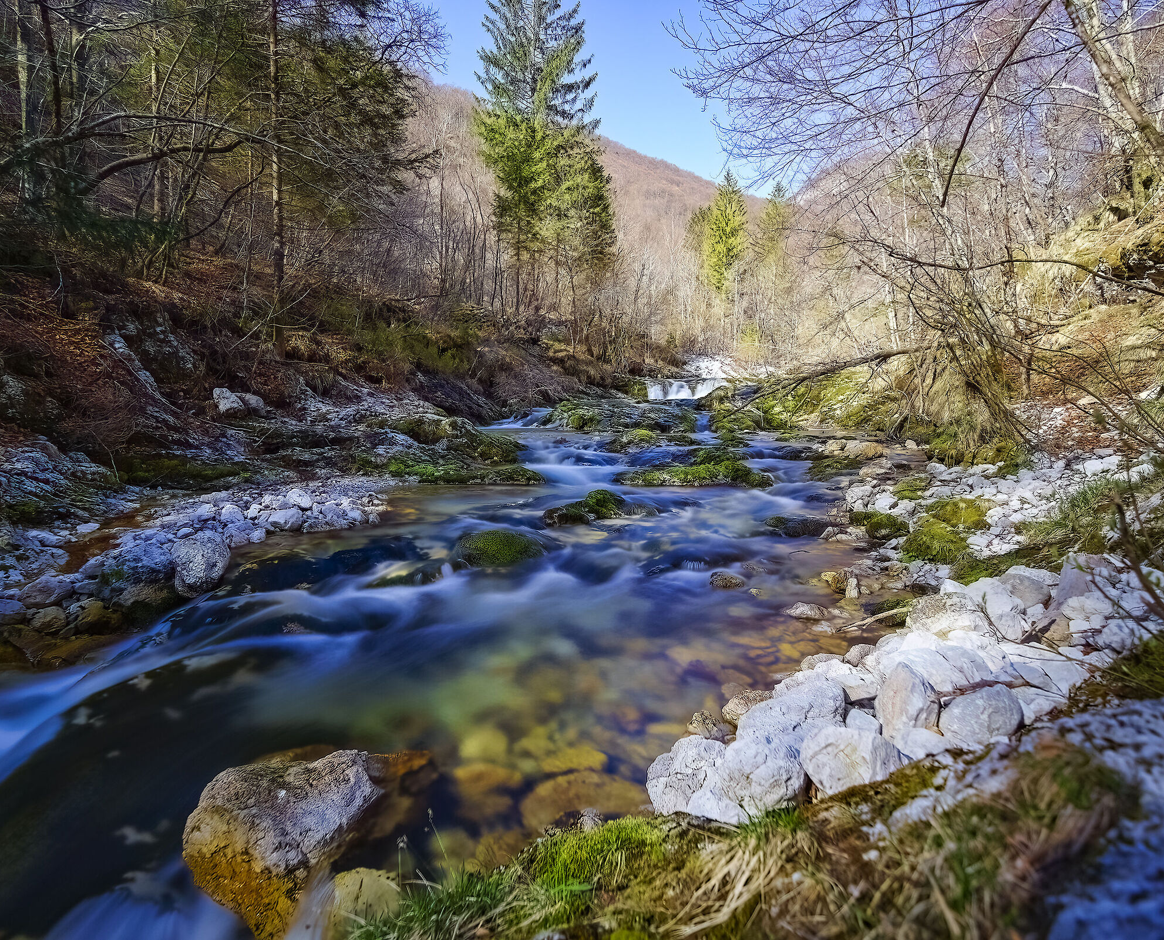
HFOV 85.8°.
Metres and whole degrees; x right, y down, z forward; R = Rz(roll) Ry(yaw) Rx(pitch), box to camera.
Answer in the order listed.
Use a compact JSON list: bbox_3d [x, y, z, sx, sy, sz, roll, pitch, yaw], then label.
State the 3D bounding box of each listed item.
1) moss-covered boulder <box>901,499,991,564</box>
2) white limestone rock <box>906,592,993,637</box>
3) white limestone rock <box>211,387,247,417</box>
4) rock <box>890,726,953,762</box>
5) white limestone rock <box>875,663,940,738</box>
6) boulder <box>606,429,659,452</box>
[{"bbox_3d":[2.637,0.427,4.550,0.566,0.438,0.679,3,6,30],"label":"moss-covered boulder"},{"bbox_3d":[1.872,0.735,3.200,0.381,0.169,0.305,3,6,31],"label":"white limestone rock"},{"bbox_3d":[-5.629,-1.088,10.000,0.487,0.470,0.390,-3,6,-29],"label":"white limestone rock"},{"bbox_3d":[1.029,0.855,1.902,0.158,0.103,0.134,3,6,29],"label":"rock"},{"bbox_3d":[1.063,0.756,2.050,0.184,0.230,0.147,3,6,28],"label":"white limestone rock"},{"bbox_3d":[0.878,-0.523,11.000,0.960,0.400,0.720,0,5,5],"label":"boulder"}]

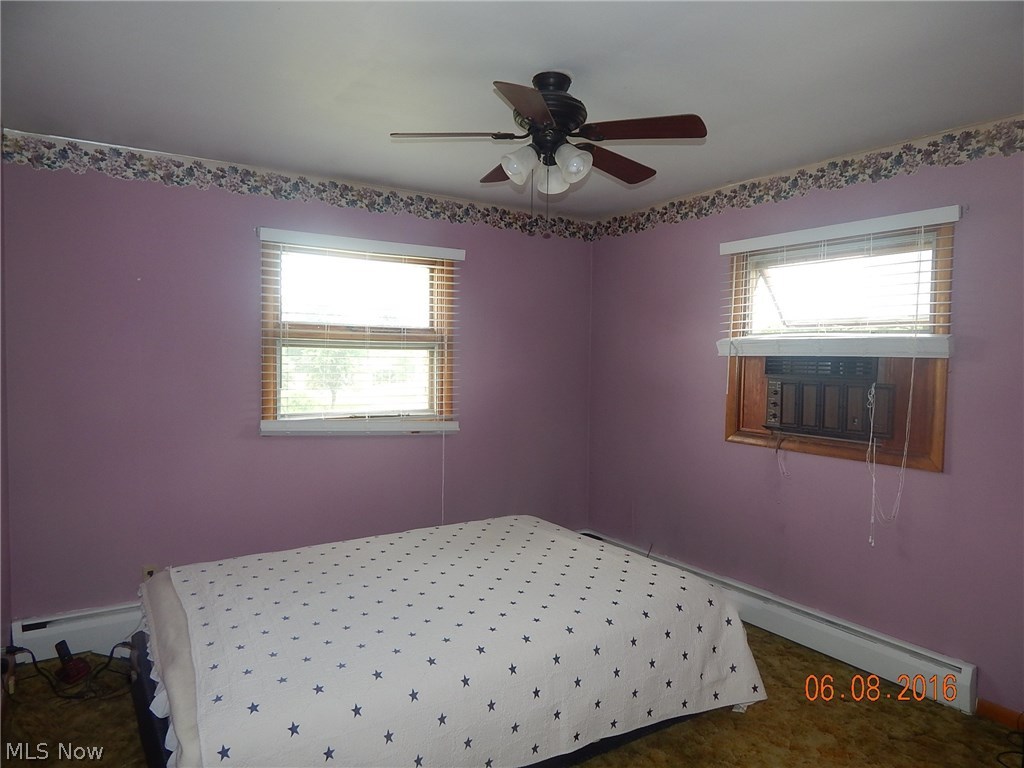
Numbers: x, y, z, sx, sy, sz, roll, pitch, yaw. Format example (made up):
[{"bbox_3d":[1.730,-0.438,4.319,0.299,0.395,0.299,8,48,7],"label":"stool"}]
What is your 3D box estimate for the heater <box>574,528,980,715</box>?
[{"bbox_3d":[1.221,1.221,3.776,0.070,0.189,2.548,-1,3,-33],"label":"heater"}]

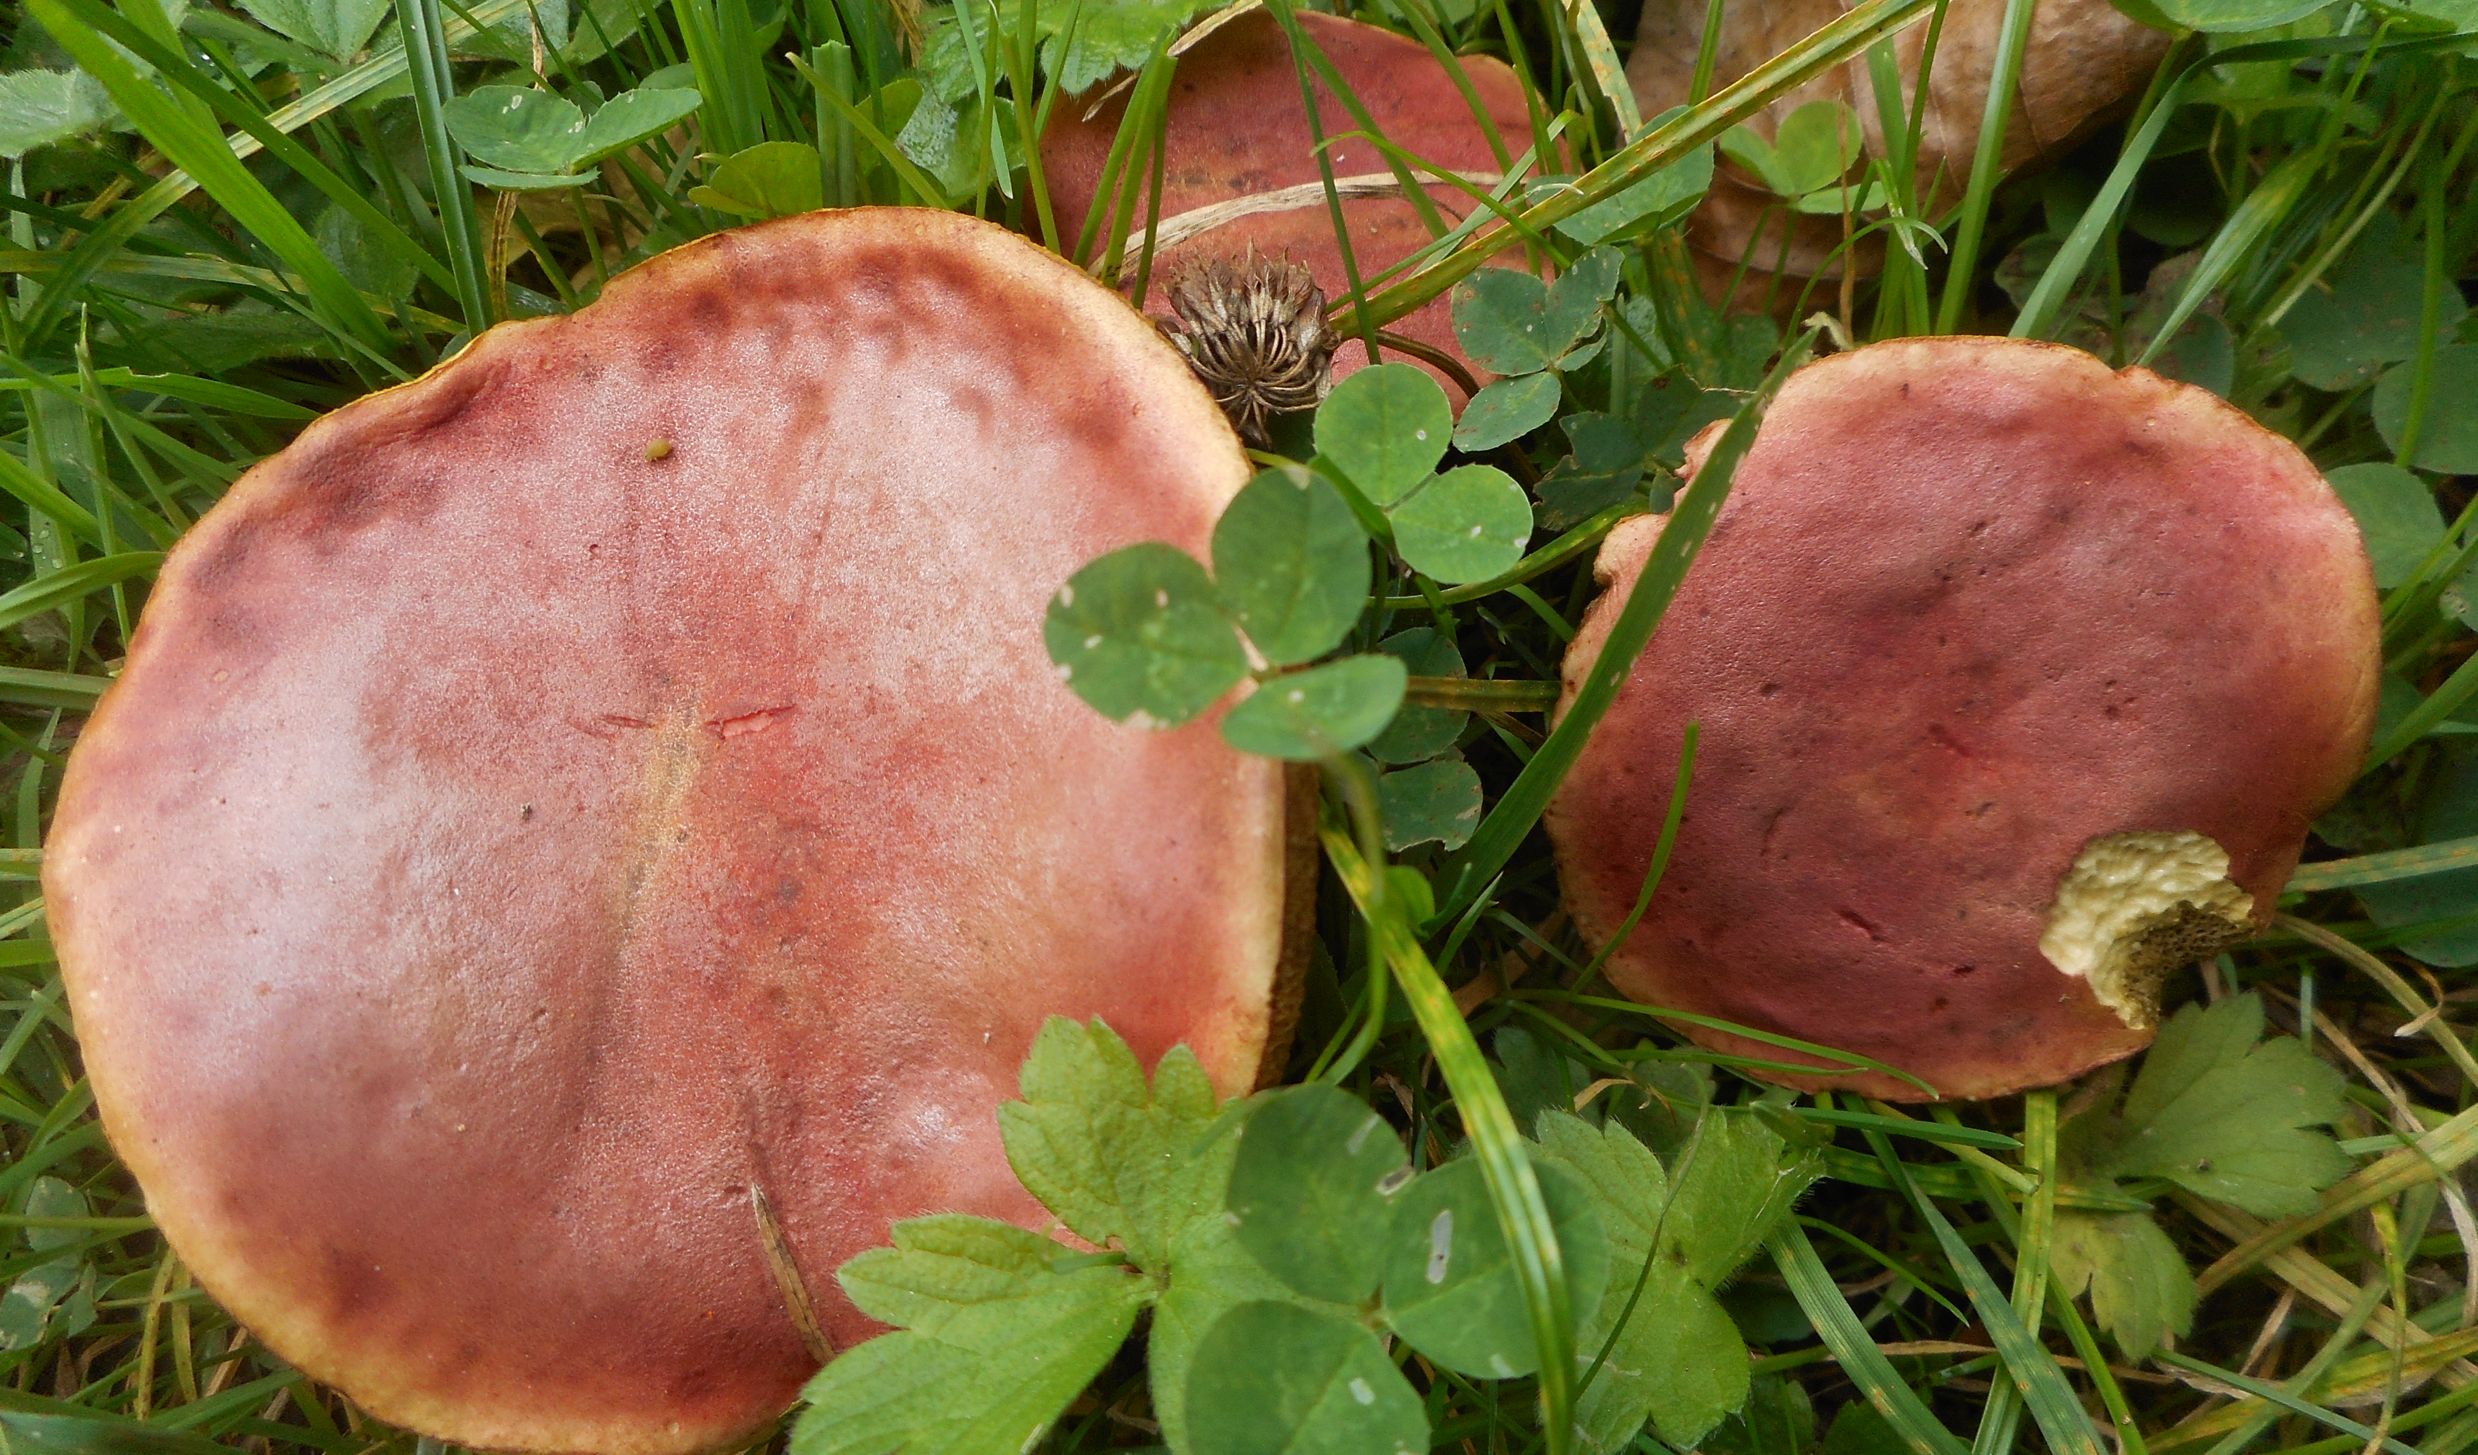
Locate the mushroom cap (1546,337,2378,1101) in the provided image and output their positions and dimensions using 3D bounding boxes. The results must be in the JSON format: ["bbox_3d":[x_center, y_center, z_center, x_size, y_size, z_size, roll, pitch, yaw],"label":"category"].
[{"bbox_3d":[0.070,-0.004,0.173,0.080,0.022,0.079,0,71,0],"label":"mushroom cap"}]

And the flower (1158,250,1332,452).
[{"bbox_3d":[0.001,-0.037,0.175,0.018,0.018,0.018,0,39,9],"label":"flower"}]

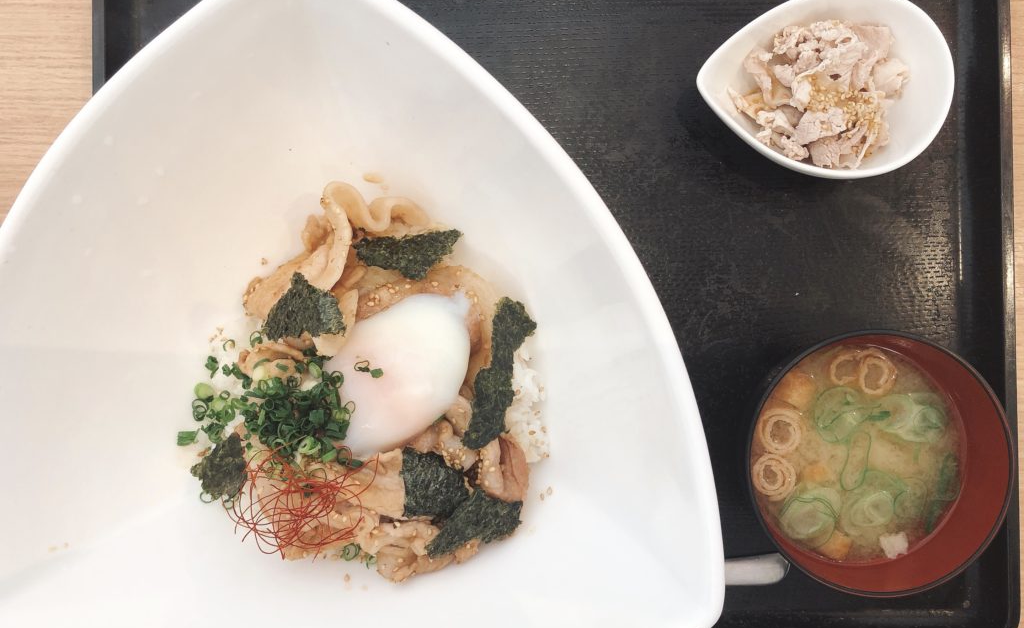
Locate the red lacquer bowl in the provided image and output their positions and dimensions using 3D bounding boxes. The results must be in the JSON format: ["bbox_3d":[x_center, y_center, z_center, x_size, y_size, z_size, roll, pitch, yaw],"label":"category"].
[{"bbox_3d":[0.150,0.061,0.368,0.108,0.063,0.108,0,89,1],"label":"red lacquer bowl"}]

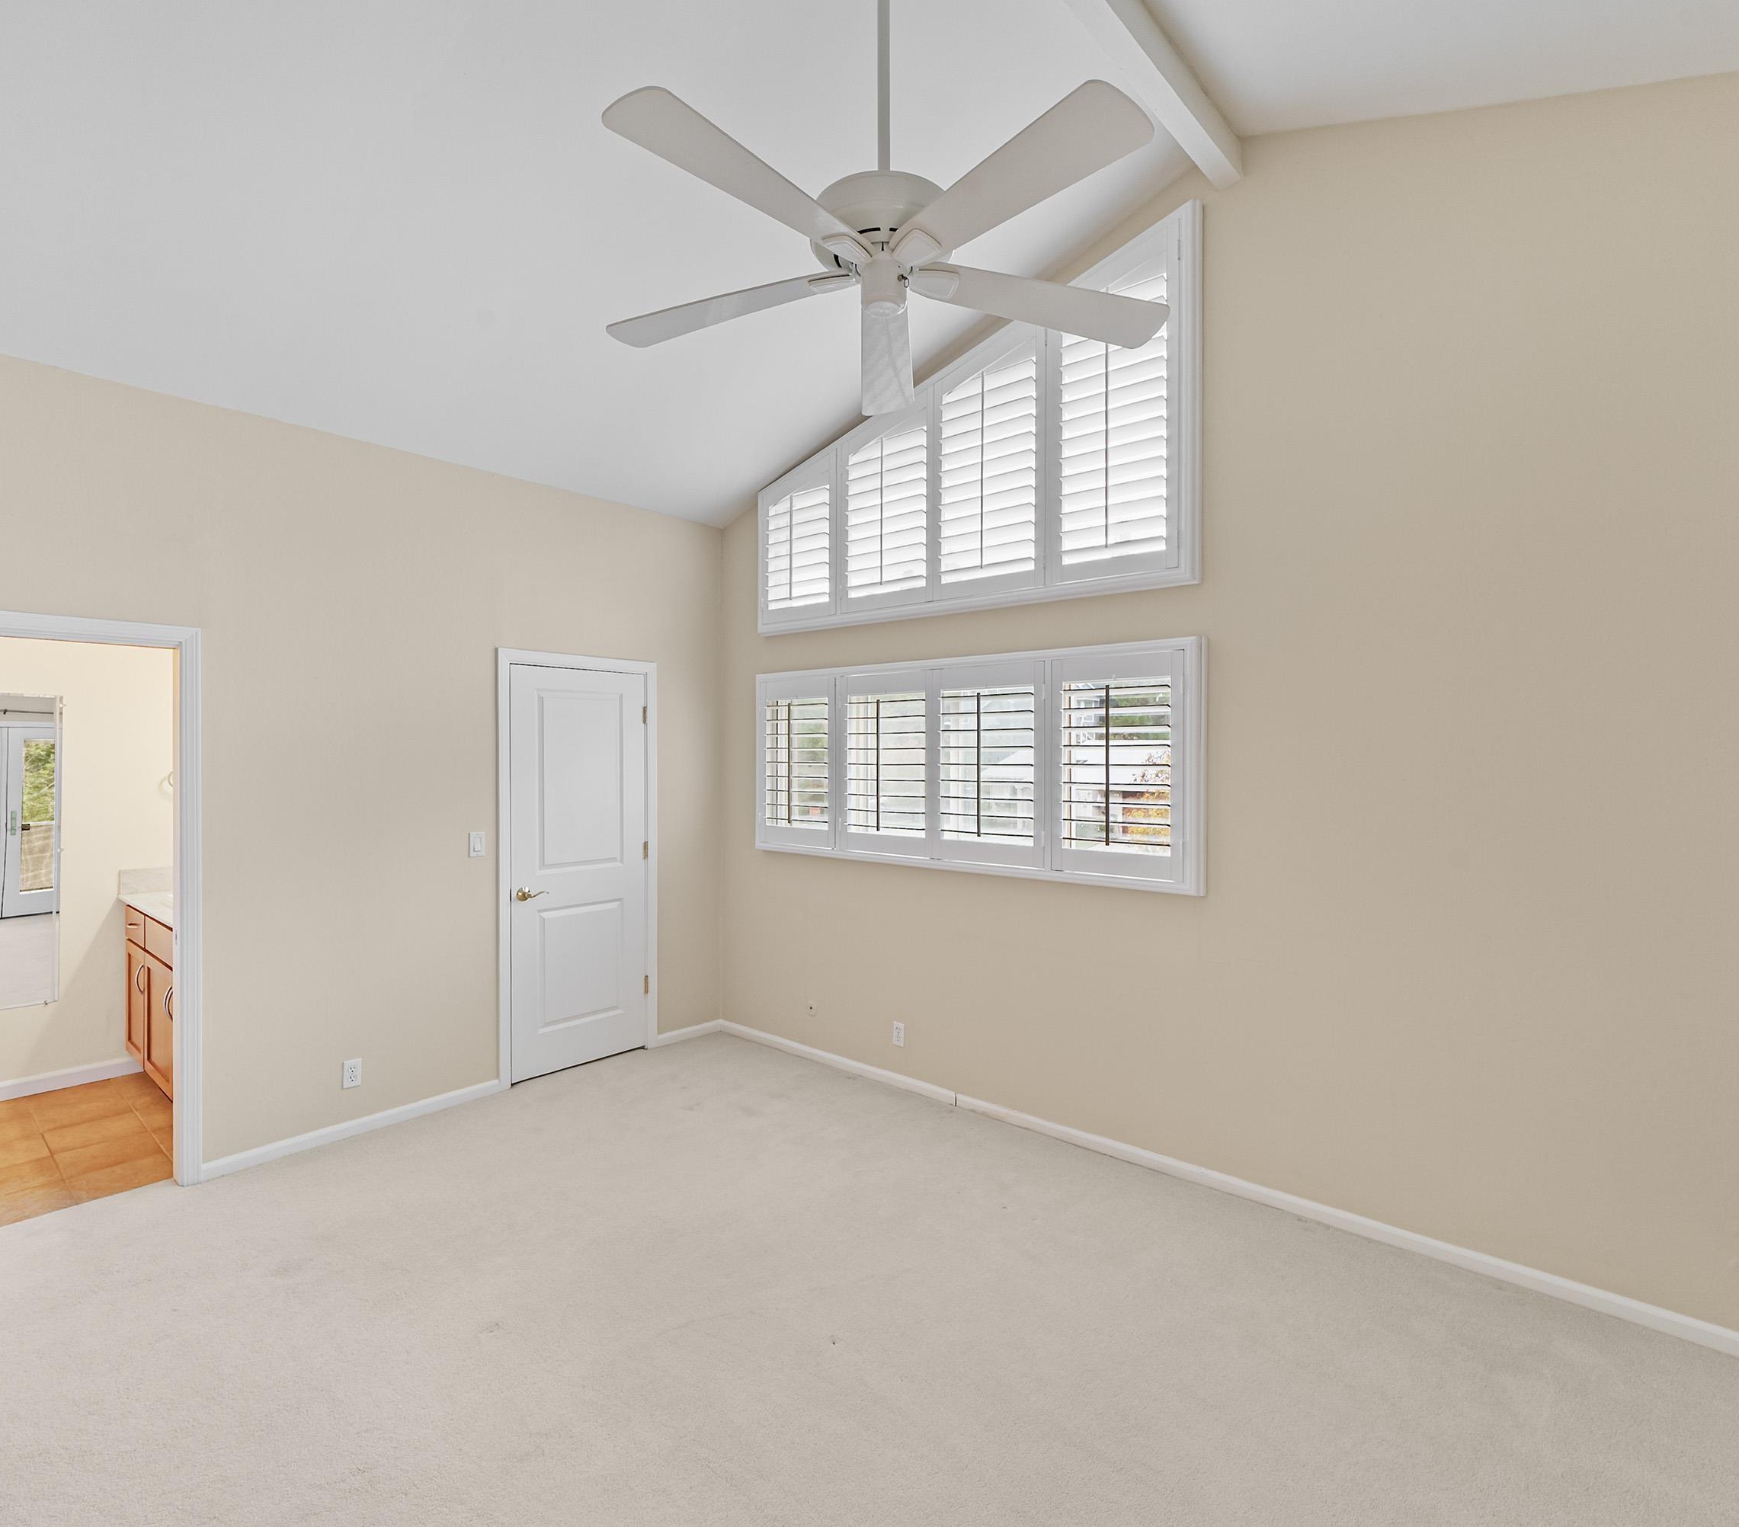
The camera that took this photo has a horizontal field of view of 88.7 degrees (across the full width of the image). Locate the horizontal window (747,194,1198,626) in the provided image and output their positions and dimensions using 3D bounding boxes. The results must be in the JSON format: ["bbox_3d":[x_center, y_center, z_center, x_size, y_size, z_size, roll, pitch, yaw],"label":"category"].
[{"bbox_3d":[0.327,-1.408,4.154,2.450,1.440,0.080,0,1,41],"label":"horizontal window"}]

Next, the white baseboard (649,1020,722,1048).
[{"bbox_3d":[-1.024,1.548,5.066,0.018,0.072,0.470,0,1,41],"label":"white baseboard"}]

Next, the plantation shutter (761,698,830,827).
[{"bbox_3d":[-0.393,0.003,4.780,0.490,0.690,0.060,0,1,41],"label":"plantation shutter"}]

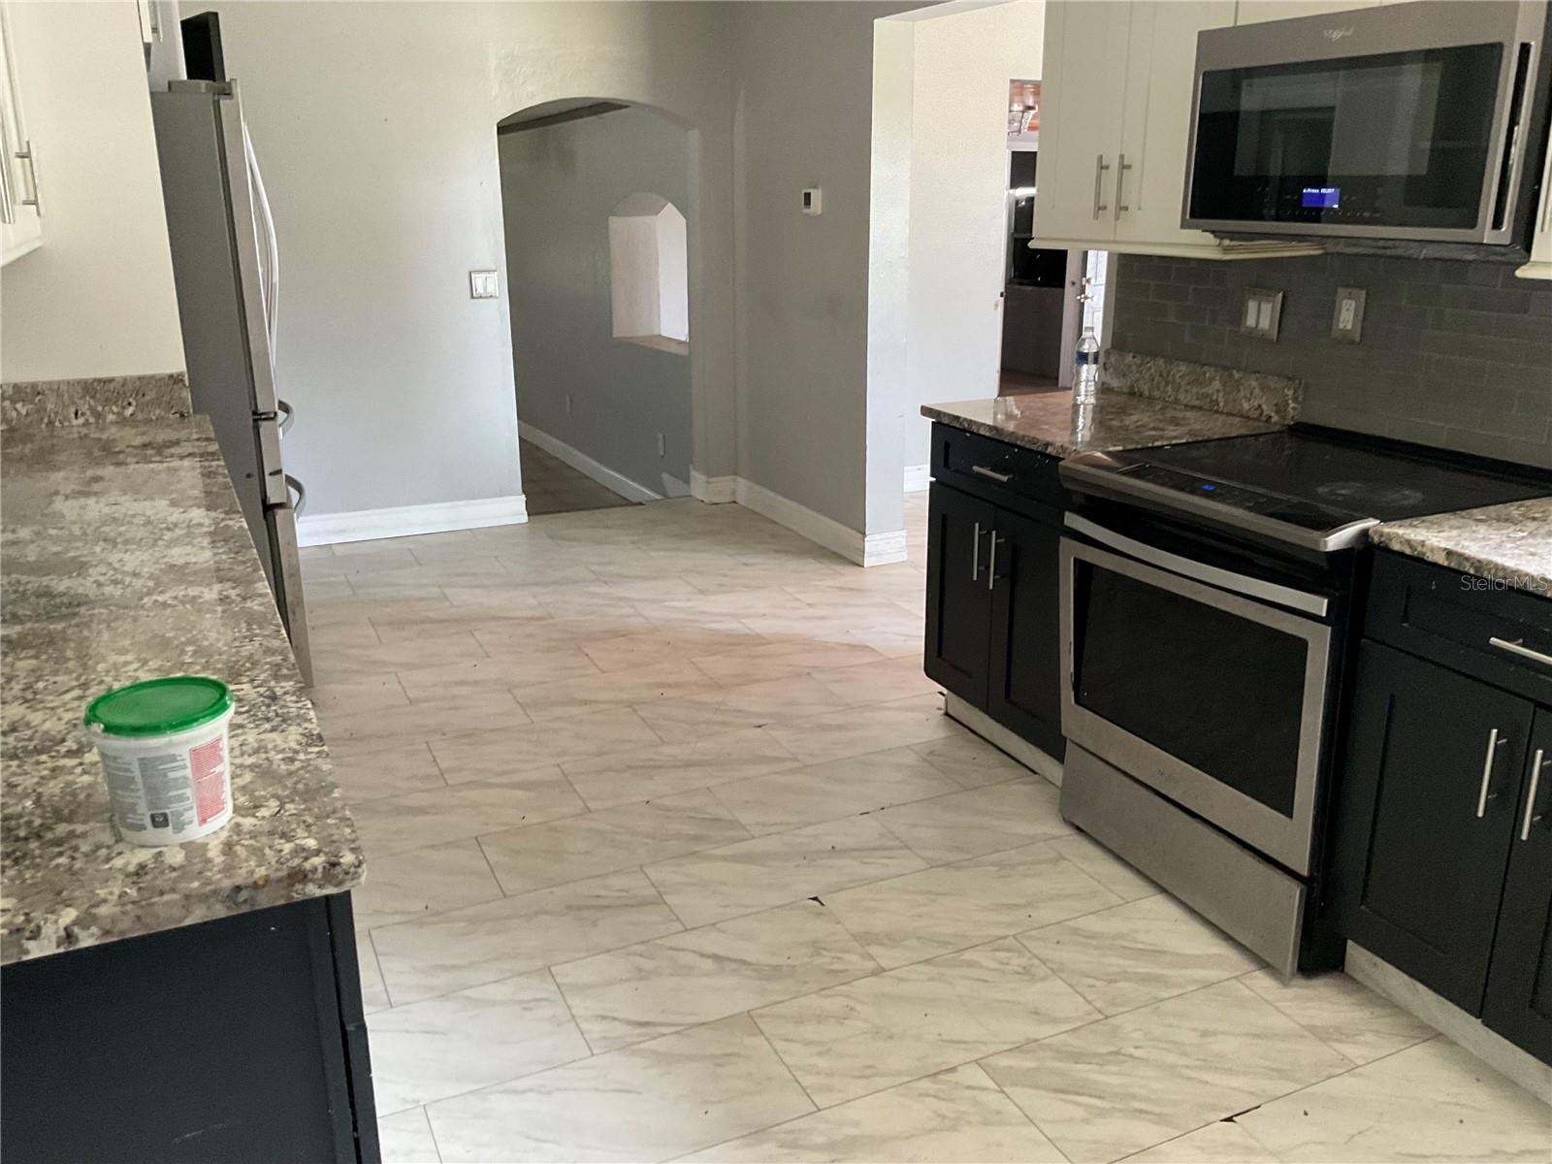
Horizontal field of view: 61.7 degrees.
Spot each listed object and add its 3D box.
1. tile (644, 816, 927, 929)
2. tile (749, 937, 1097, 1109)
[{"bbox_3d":[0.024,0.668,3.018,0.607,0.010,0.305,-8,19,-23],"label":"tile"},{"bbox_3d":[0.288,0.830,2.484,0.607,0.010,0.305,-8,19,-23],"label":"tile"}]

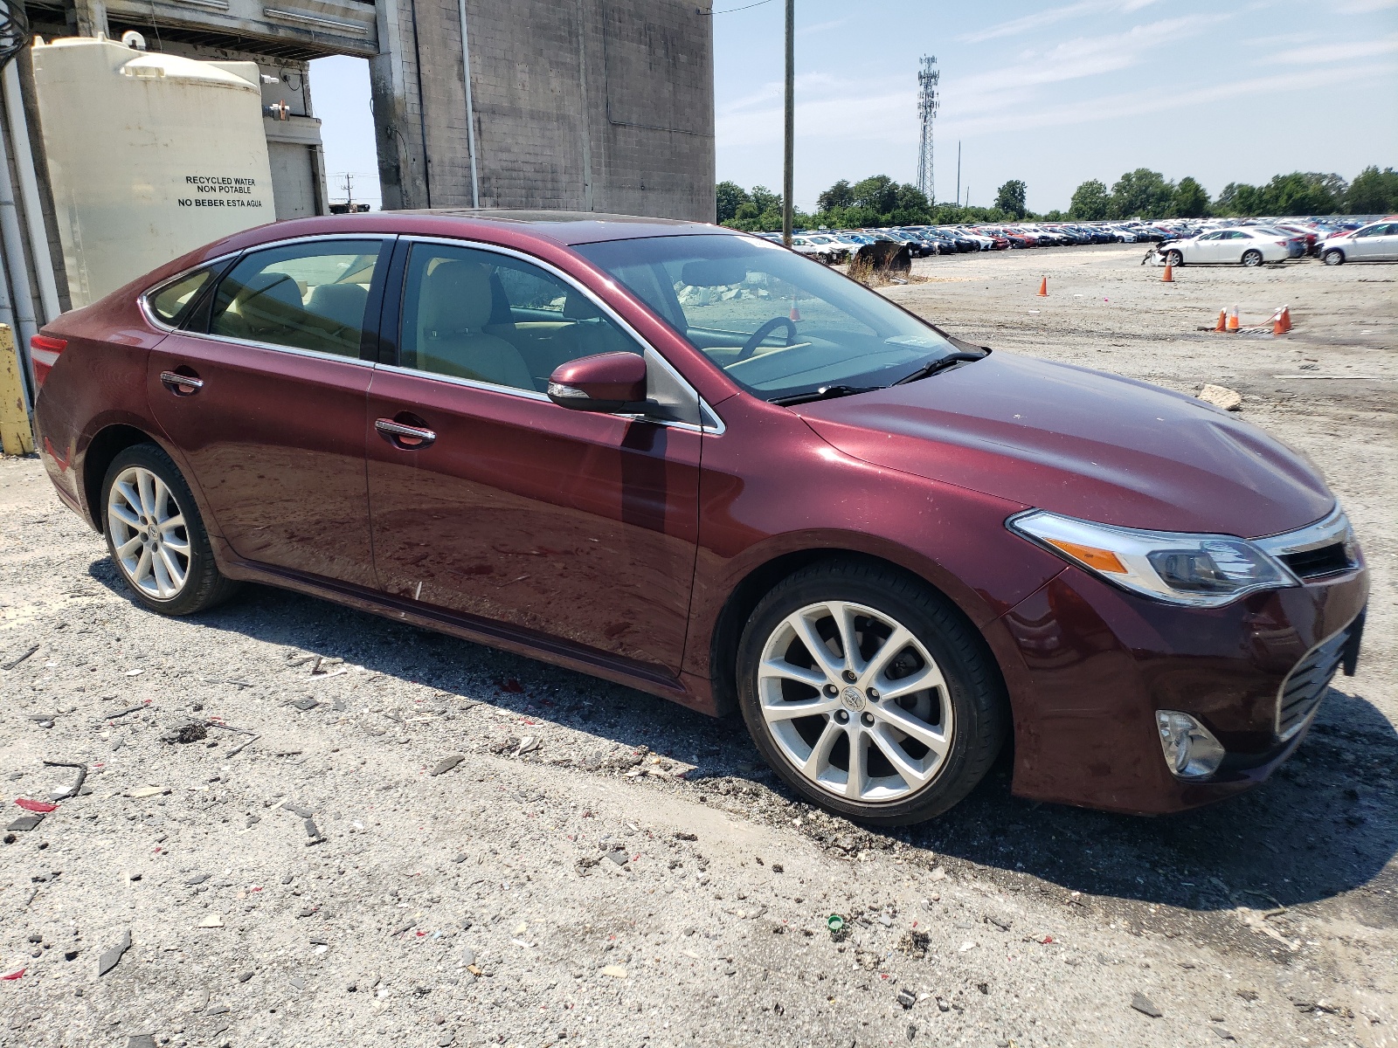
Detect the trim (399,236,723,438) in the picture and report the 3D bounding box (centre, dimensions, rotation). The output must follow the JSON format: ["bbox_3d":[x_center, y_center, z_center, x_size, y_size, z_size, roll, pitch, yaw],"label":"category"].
[{"bbox_3d":[-0.421,-0.535,2.809,1.210,0.467,0.170,9,18,31],"label":"trim"}]

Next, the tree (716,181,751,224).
[{"bbox_3d":[5.076,-52.428,176.330,7.500,10.000,7.500,-1,15,0],"label":"tree"}]

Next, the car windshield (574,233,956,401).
[{"bbox_3d":[0.298,-0.687,3.305,0.940,0.120,1.480,38,30,18],"label":"car windshield"}]

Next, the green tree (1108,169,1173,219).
[{"bbox_3d":[84.044,-62.409,200.000,12.274,10.938,11.660,6,17,23],"label":"green tree"}]

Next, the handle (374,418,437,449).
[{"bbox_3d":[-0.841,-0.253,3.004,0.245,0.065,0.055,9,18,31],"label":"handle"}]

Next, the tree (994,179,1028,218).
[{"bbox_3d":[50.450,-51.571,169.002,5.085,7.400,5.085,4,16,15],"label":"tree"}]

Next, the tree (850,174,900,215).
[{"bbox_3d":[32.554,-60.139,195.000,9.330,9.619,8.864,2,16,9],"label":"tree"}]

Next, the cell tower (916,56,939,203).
[{"bbox_3d":[66.428,-111.372,309.884,7.000,50.000,7.000,-1,15,0],"label":"cell tower"}]

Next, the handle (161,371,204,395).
[{"bbox_3d":[-1.758,-0.484,3.574,0.215,0.042,0.050,9,18,30],"label":"handle"}]

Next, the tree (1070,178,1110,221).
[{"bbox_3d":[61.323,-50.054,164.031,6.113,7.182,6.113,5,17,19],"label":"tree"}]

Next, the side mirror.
[{"bbox_3d":[-0.254,-0.355,2.611,0.210,0.162,0.220,9,18,29],"label":"side mirror"}]

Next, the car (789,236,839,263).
[{"bbox_3d":[6.150,-14.950,57.200,4.700,1.450,1.820,11,20,37],"label":"car"}]

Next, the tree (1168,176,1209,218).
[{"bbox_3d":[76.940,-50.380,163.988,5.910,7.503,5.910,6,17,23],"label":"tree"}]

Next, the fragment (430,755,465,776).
[{"bbox_3d":[-0.691,0.668,2.878,0.044,0.016,0.122,6,17,24],"label":"fragment"}]

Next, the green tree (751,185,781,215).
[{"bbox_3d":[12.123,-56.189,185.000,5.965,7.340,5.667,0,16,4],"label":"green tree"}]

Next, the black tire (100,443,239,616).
[{"bbox_3d":[-1.984,0.012,3.993,0.660,0.655,0.225,9,18,30],"label":"black tire"}]

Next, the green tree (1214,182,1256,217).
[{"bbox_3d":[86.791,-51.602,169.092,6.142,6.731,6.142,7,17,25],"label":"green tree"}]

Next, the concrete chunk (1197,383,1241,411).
[{"bbox_3d":[4.188,-1.020,8.450,0.360,0.165,0.250,5,16,19],"label":"concrete chunk"}]

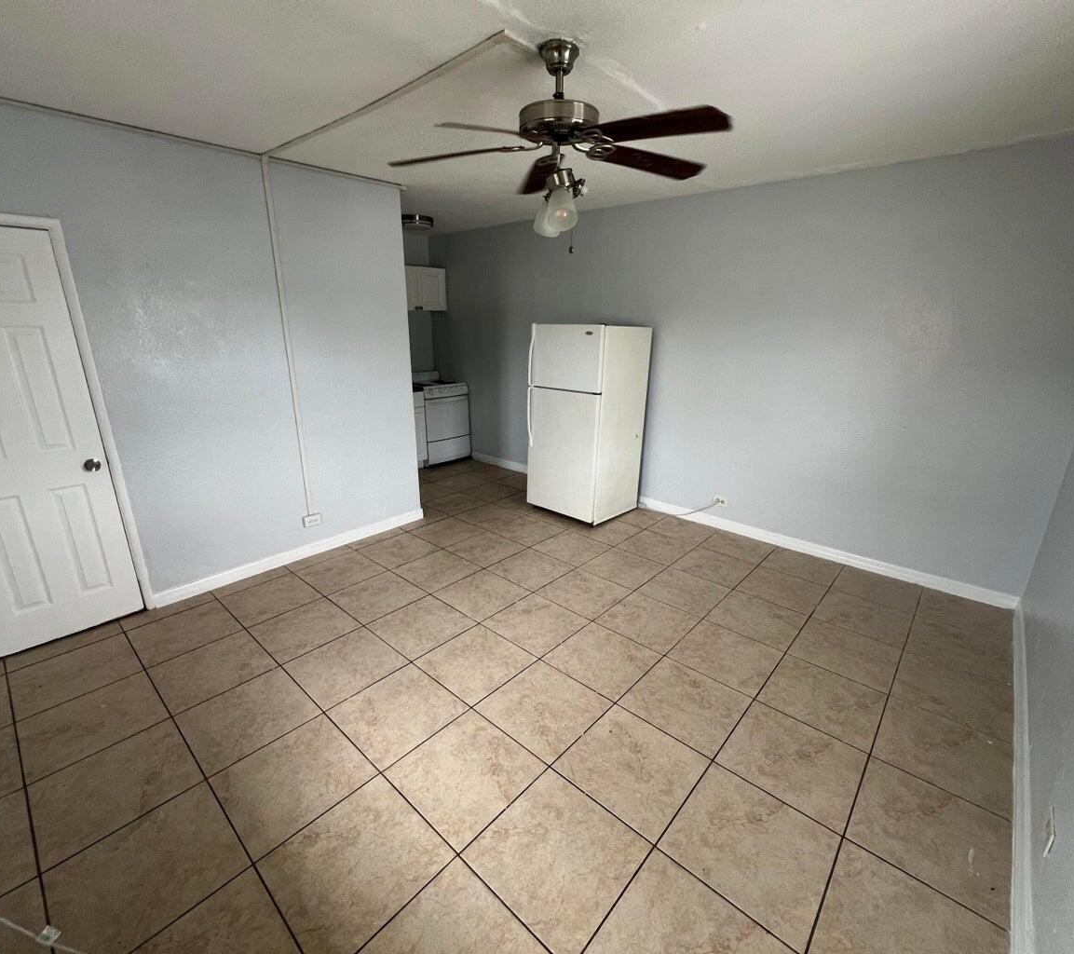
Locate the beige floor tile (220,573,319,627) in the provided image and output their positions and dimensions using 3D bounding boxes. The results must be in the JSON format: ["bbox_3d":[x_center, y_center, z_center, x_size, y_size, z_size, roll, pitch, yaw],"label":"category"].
[{"bbox_3d":[-1.644,0.759,2.975,0.446,0.015,0.446,15,22,39],"label":"beige floor tile"}]

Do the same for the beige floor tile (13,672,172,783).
[{"bbox_3d":[-1.897,1.044,2.046,0.450,0.012,0.450,15,22,40],"label":"beige floor tile"}]

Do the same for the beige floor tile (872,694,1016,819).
[{"bbox_3d":[1.640,1.105,1.929,0.416,0.010,0.452,15,22,40],"label":"beige floor tile"}]

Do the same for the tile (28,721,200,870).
[{"bbox_3d":[-1.546,1.131,1.756,0.446,0.015,0.446,15,22,39],"label":"tile"}]

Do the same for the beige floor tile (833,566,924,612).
[{"bbox_3d":[2.262,0.740,3.193,0.452,0.010,0.452,15,22,40],"label":"beige floor tile"}]

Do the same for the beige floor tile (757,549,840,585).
[{"bbox_3d":[1.916,0.657,3.489,0.446,0.015,0.378,15,22,39],"label":"beige floor tile"}]

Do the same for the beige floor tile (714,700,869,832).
[{"bbox_3d":[1.014,1.117,1.891,0.450,0.012,0.450,15,22,40],"label":"beige floor tile"}]

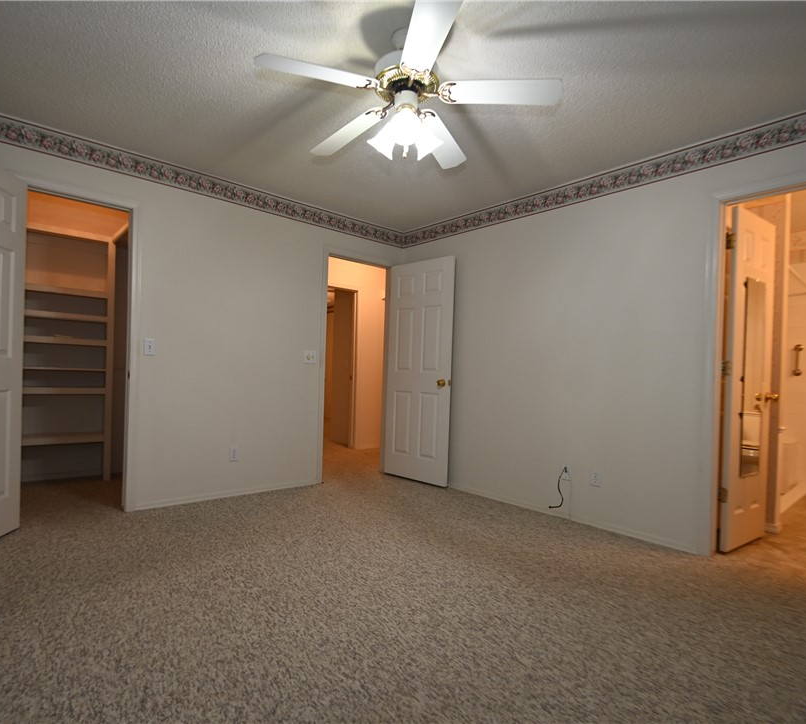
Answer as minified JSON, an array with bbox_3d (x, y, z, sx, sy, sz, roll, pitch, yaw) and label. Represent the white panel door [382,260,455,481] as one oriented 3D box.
[{"bbox_3d":[0.153,0.079,4.246,0.758,2.030,0.037,1,-1,40],"label":"white panel door"}]

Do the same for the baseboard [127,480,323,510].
[{"bbox_3d":[-1.318,1.025,3.558,1.409,0.058,0.014,2,-1,-40],"label":"baseboard"}]

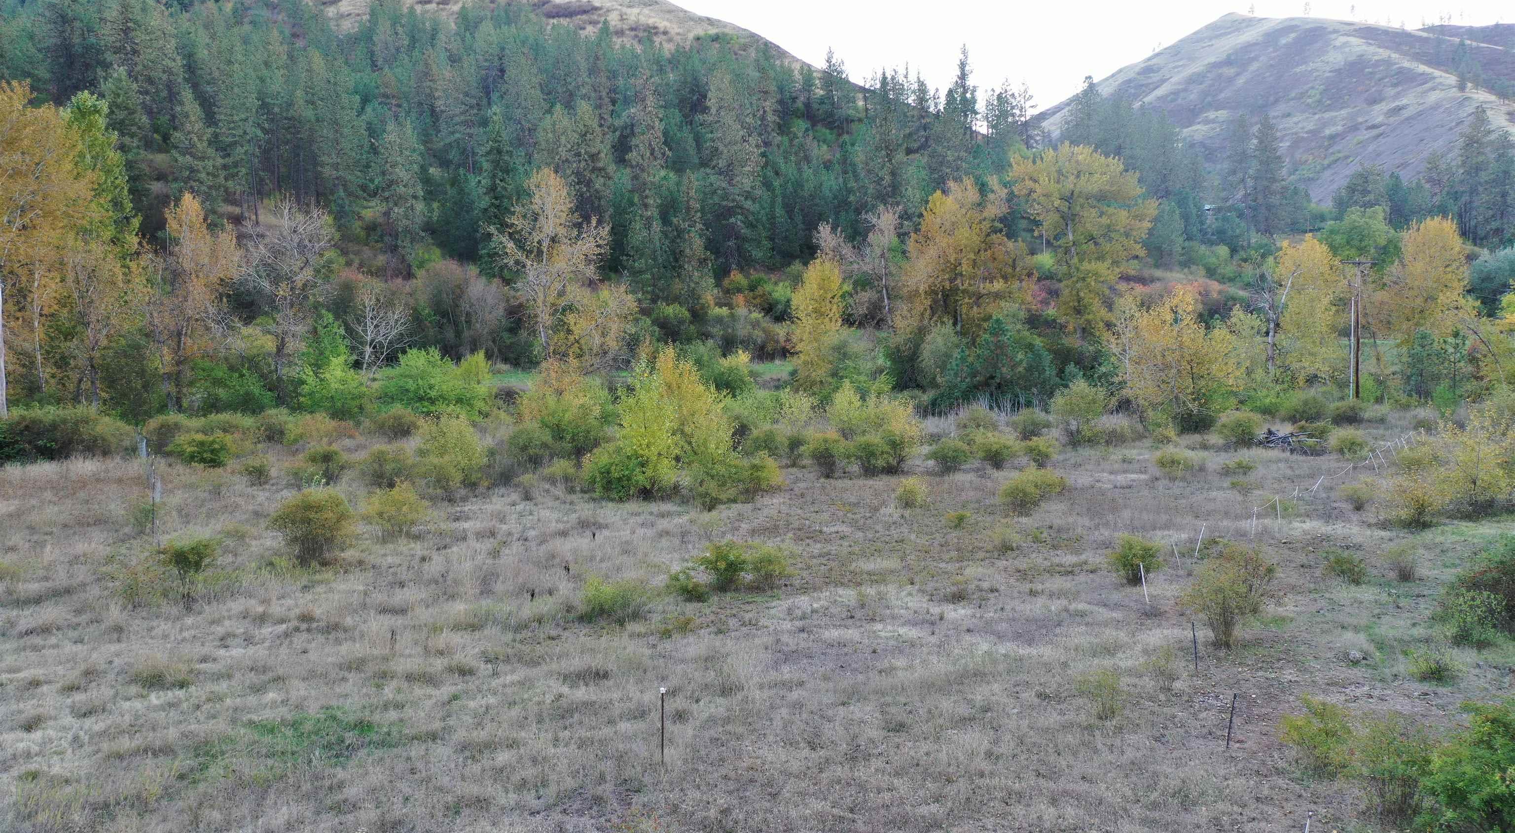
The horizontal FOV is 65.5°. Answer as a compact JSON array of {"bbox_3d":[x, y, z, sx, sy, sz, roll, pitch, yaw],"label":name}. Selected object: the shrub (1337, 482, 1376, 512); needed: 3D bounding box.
[{"bbox_3d":[24.256,3.237,47.721,1.490,1.160,1.340,0,7,0],"label":"shrub"}]

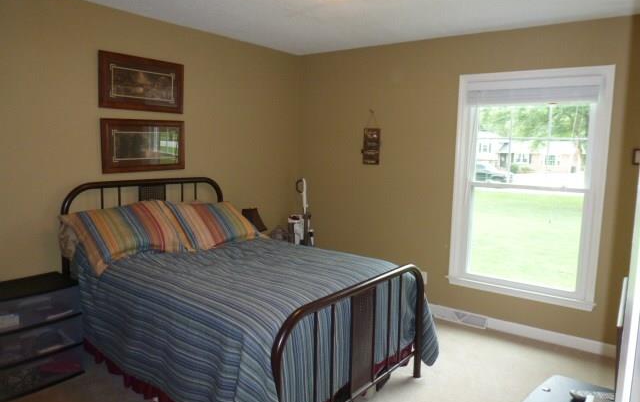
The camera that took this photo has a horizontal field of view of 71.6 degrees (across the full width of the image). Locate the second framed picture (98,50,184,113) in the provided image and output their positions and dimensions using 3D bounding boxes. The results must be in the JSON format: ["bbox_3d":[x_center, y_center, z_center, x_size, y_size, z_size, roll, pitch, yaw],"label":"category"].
[{"bbox_3d":[-1.277,-0.840,3.225,0.030,0.376,0.713,6,10,34],"label":"second framed picture"}]

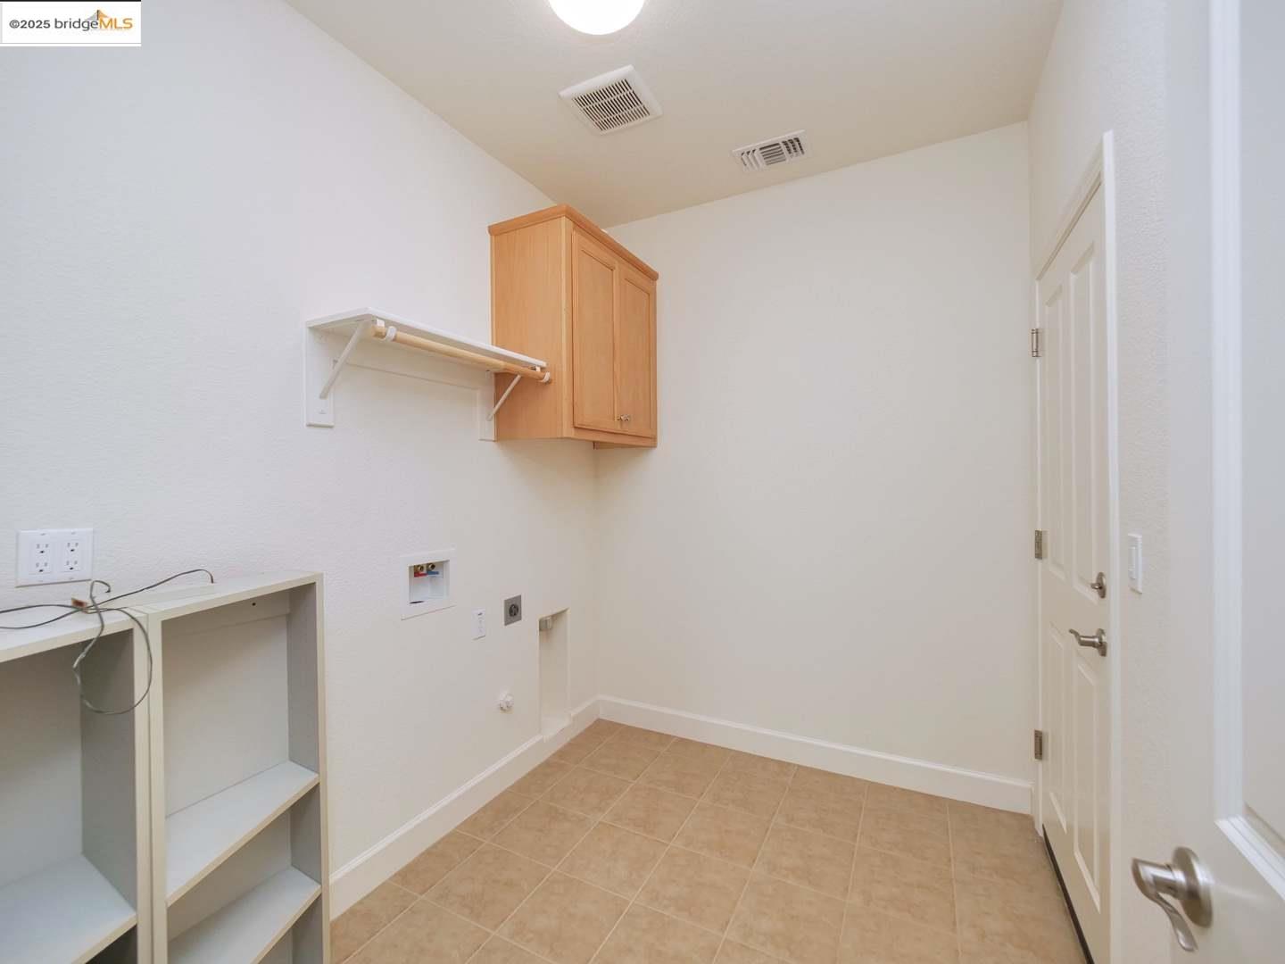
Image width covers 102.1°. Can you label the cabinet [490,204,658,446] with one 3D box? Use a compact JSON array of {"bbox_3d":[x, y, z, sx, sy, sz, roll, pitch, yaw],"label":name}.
[{"bbox_3d":[-0.292,-0.641,2.514,0.387,0.930,0.820,-1,0,27],"label":"cabinet"}]

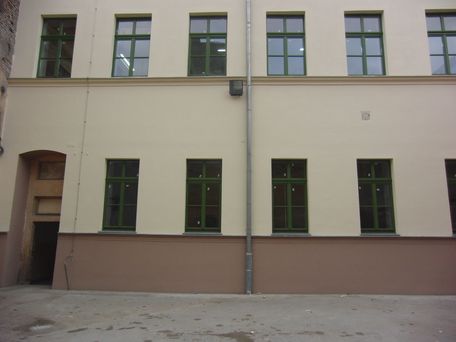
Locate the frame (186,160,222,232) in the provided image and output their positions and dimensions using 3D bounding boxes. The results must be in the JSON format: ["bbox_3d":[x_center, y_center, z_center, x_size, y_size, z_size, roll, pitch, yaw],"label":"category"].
[{"bbox_3d":[-0.643,0.664,8.743,0.976,1.951,0.100,0,-9,2],"label":"frame"}]

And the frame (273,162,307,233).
[{"bbox_3d":[1.668,0.686,8.638,0.930,1.969,0.100,0,-10,2],"label":"frame"}]

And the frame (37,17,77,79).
[{"bbox_3d":[-5.132,-3.720,9.624,1.101,1.985,0.100,0,-9,2],"label":"frame"}]

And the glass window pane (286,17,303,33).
[{"bbox_3d":[2.000,-4.354,9.475,0.491,0.478,0.030,0,-10,2],"label":"glass window pane"}]

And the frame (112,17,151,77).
[{"bbox_3d":[-2.840,-3.725,9.517,1.102,1.955,0.100,0,-10,2],"label":"frame"}]

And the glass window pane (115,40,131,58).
[{"bbox_3d":[-3.142,-3.678,9.540,0.465,0.566,0.030,0,-9,2],"label":"glass window pane"}]

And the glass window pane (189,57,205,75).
[{"bbox_3d":[-0.882,-3.113,9.370,0.461,0.604,0.030,0,-9,2],"label":"glass window pane"}]

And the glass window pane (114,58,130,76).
[{"bbox_3d":[-3.128,-3.082,9.412,0.457,0.544,0.030,0,-10,2],"label":"glass window pane"}]

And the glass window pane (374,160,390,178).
[{"bbox_3d":[4.235,-0.031,8.685,0.424,0.479,0.030,0,-9,2],"label":"glass window pane"}]

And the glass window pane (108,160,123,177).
[{"bbox_3d":[-3.159,-0.062,8.902,0.398,0.477,0.030,0,-10,2],"label":"glass window pane"}]

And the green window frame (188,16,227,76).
[{"bbox_3d":[-0.580,-3.723,9.450,1.118,1.946,0.100,0,-10,2],"label":"green window frame"}]

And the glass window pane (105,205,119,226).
[{"bbox_3d":[-3.176,1.234,8.683,0.380,0.571,0.030,0,-10,2],"label":"glass window pane"}]

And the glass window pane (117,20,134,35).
[{"bbox_3d":[-3.112,-4.358,9.653,0.458,0.452,0.030,0,-9,2],"label":"glass window pane"}]

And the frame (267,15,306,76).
[{"bbox_3d":[1.707,-3.716,9.381,1.115,1.963,0.100,0,-10,2],"label":"frame"}]

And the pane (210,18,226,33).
[{"bbox_3d":[-0.293,-4.367,9.546,0.484,0.455,0.030,0,-10,2],"label":"pane"}]

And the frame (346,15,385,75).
[{"bbox_3d":[4.006,-3.671,9.309,1.105,1.985,0.100,0,-9,2],"label":"frame"}]

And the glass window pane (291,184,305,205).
[{"bbox_3d":[1.915,0.653,8.631,0.345,0.601,0.030,0,-10,2],"label":"glass window pane"}]

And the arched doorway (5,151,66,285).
[{"bbox_3d":[-5.192,1.276,8.786,1.329,3.680,0.450,0,-10,2],"label":"arched doorway"}]

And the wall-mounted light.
[{"bbox_3d":[0.241,-2.314,8.837,0.376,0.385,0.220,0,-9,2],"label":"wall-mounted light"}]

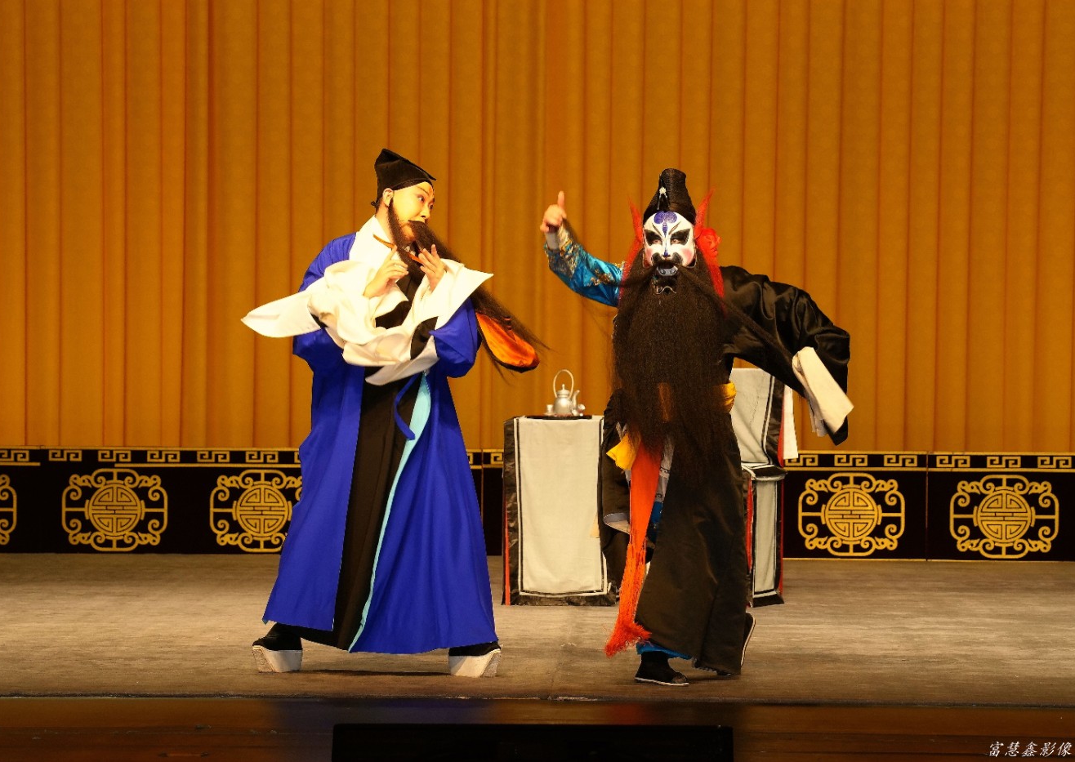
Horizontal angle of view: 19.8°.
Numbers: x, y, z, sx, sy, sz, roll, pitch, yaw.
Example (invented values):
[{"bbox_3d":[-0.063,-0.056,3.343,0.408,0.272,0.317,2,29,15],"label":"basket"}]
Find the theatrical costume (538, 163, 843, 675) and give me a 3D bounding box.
[{"bbox_3d":[0.533,0.152,10.300,1.030,1.710,0.600,0,2,-3],"label":"theatrical costume"}]

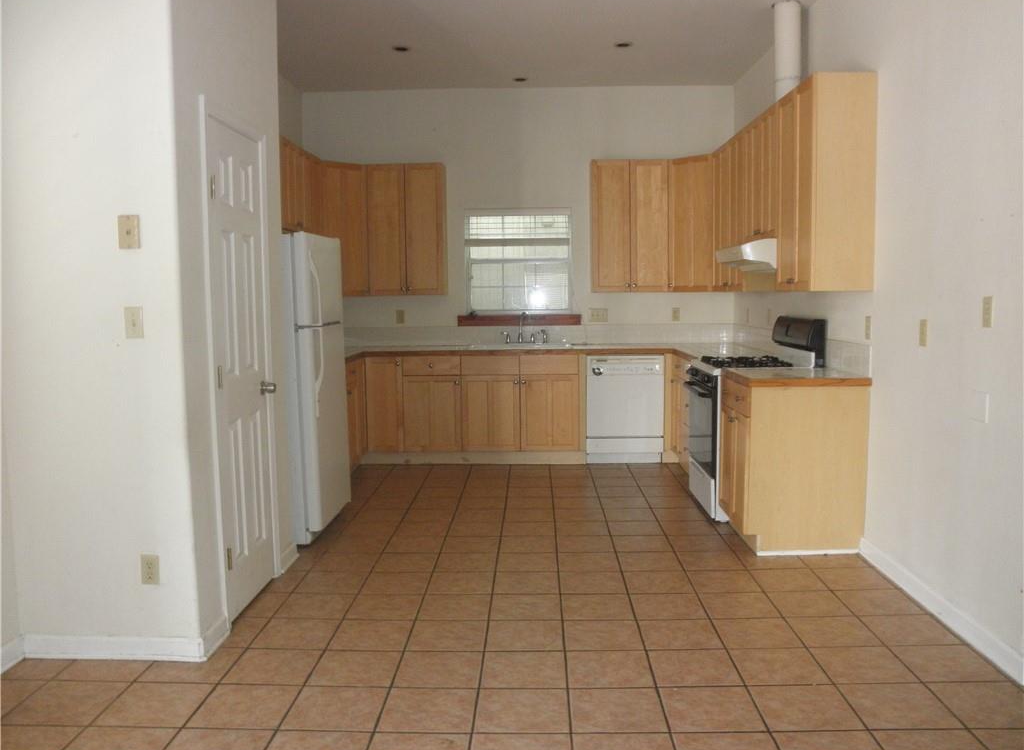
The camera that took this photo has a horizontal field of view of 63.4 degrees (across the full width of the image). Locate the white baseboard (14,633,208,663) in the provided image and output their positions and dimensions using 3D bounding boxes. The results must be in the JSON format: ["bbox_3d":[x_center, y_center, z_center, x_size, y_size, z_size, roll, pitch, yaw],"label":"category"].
[{"bbox_3d":[-1.462,1.002,3.042,0.708,0.091,0.020,-1,5,2],"label":"white baseboard"}]

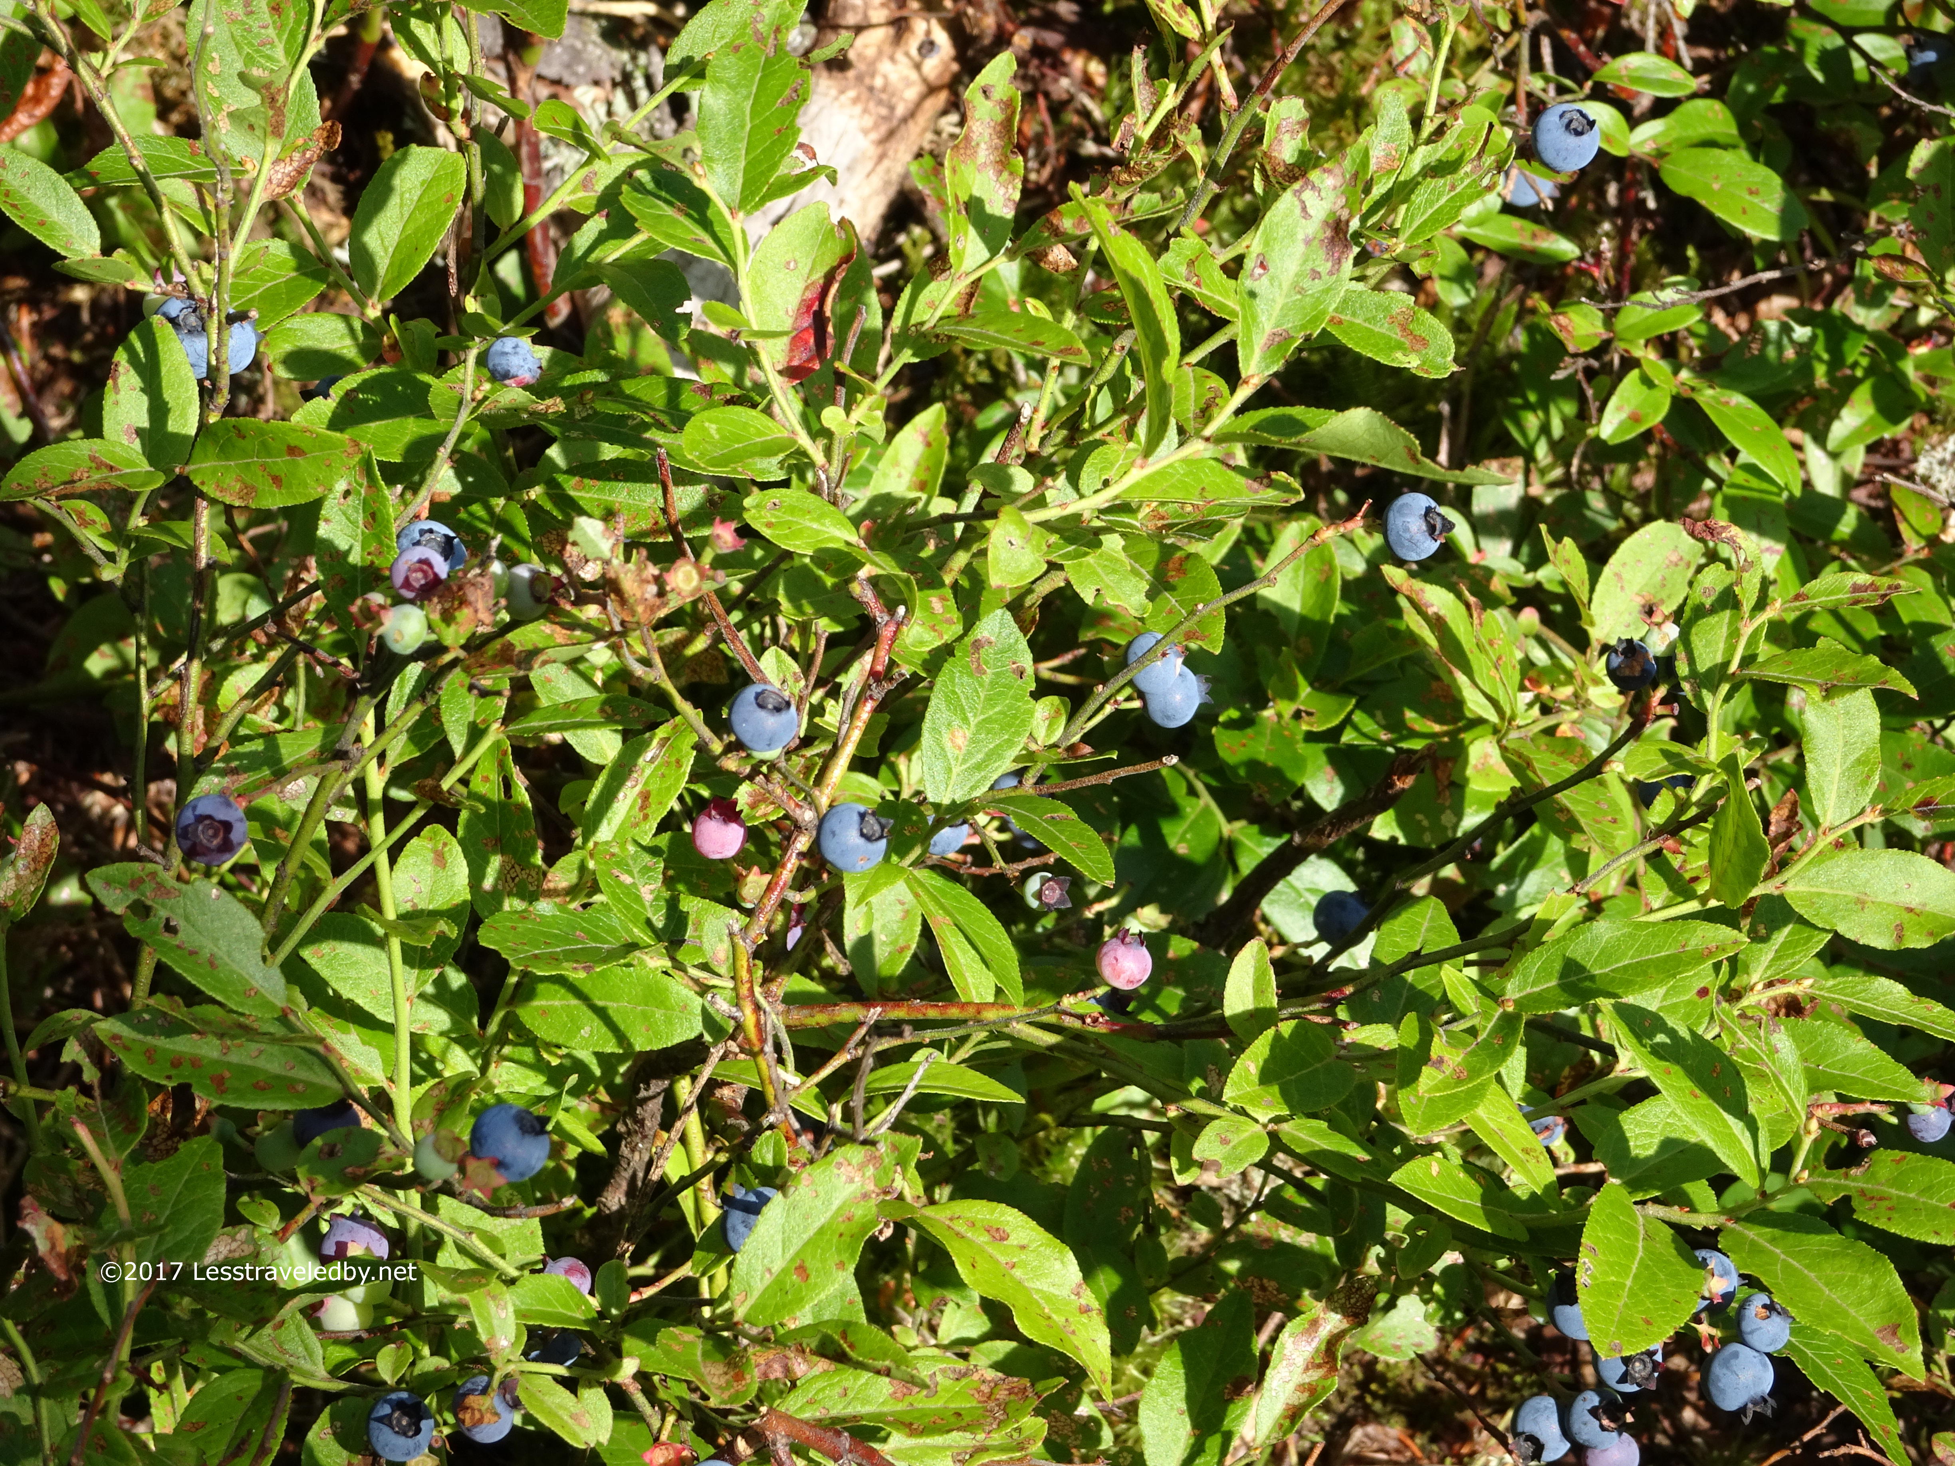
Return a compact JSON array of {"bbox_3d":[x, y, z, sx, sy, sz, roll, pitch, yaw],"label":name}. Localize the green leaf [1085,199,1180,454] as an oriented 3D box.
[{"bbox_3d":[0.022,-0.057,1.210,0.007,0.037,0.011,-16,-8,27],"label":"green leaf"}]

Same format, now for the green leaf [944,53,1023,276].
[{"bbox_3d":[0.001,-0.075,1.150,0.011,0.029,0.005,15,13,29],"label":"green leaf"}]

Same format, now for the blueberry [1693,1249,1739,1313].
[{"bbox_3d":[0.094,0.071,1.123,0.008,0.008,0.008,7,51,-9],"label":"blueberry"}]

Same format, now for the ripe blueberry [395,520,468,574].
[{"bbox_3d":[-0.070,-0.023,1.120,0.009,0.009,0.008,3,-7,-24],"label":"ripe blueberry"}]

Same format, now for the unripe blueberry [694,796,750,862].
[{"bbox_3d":[-0.034,0.013,1.154,0.007,0.008,0.007,8,24,-4],"label":"unripe blueberry"}]

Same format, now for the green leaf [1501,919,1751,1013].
[{"bbox_3d":[0.087,0.031,1.170,0.035,0.004,0.013,-15,48,-18],"label":"green leaf"}]

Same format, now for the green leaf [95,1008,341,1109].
[{"bbox_3d":[-0.102,0.044,1.170,0.035,0.004,0.013,16,46,11],"label":"green leaf"}]

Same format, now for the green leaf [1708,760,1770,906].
[{"bbox_3d":[0.104,0.014,1.190,0.009,0.004,0.021,13,75,-15],"label":"green leaf"}]

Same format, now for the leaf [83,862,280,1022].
[{"bbox_3d":[-0.104,0.027,1.146,0.033,0.004,0.014,35,55,0],"label":"leaf"}]

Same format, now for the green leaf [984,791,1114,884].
[{"bbox_3d":[0.010,0.014,1.190,0.023,0.004,0.009,34,53,20],"label":"green leaf"}]

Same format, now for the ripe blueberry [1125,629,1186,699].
[{"bbox_3d":[0.025,-0.010,1.210,0.009,0.009,0.009,-14,-5,20],"label":"ripe blueberry"}]

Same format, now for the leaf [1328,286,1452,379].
[{"bbox_3d":[0.056,-0.055,1.187,0.021,0.004,0.011,23,61,6],"label":"leaf"}]

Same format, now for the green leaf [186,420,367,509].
[{"bbox_3d":[-0.090,-0.035,1.120,0.024,0.004,0.012,-6,63,9],"label":"green leaf"}]

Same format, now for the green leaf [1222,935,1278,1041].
[{"bbox_3d":[0.035,0.033,1.110,0.007,0.015,0.003,10,12,18],"label":"green leaf"}]

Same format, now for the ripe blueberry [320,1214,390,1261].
[{"bbox_3d":[-0.081,0.066,1.125,0.009,0.008,0.009,-3,24,1],"label":"ripe blueberry"}]

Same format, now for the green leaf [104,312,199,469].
[{"bbox_3d":[-0.112,-0.046,1.183,0.013,0.004,0.022,-9,73,-6],"label":"green leaf"}]

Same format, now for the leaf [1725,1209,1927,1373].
[{"bbox_3d":[0.105,0.070,1.080,0.033,0.004,0.015,39,65,16],"label":"leaf"}]

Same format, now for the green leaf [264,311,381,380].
[{"bbox_3d":[-0.089,-0.053,1.186,0.018,0.004,0.010,-3,58,-14],"label":"green leaf"}]

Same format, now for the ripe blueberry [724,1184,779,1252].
[{"bbox_3d":[-0.028,0.062,1.110,0.009,0.008,0.009,-24,36,19],"label":"ripe blueberry"}]

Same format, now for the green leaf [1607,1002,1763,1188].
[{"bbox_3d":[0.095,0.049,1.170,0.012,0.005,0.032,-35,84,-39],"label":"green leaf"}]

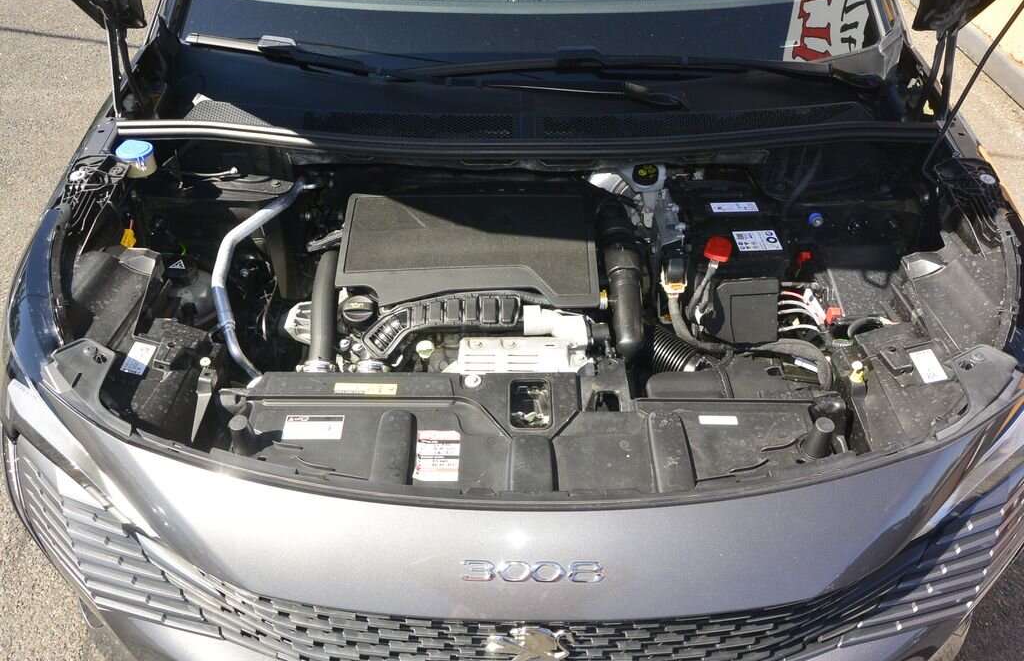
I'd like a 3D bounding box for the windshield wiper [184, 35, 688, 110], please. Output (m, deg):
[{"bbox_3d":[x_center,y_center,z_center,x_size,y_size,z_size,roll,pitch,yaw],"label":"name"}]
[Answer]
[{"bbox_3d":[-0.162,-0.493,1.473,0.993,0.070,0.100,9,39,5],"label":"windshield wiper"}]

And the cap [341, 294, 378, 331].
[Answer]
[{"bbox_3d":[-0.255,-0.030,1.275,0.055,0.034,0.055,0,52,0],"label":"cap"}]

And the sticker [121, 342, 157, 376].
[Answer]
[{"bbox_3d":[-0.570,0.043,1.173,0.034,0.002,0.056,11,50,-5],"label":"sticker"}]

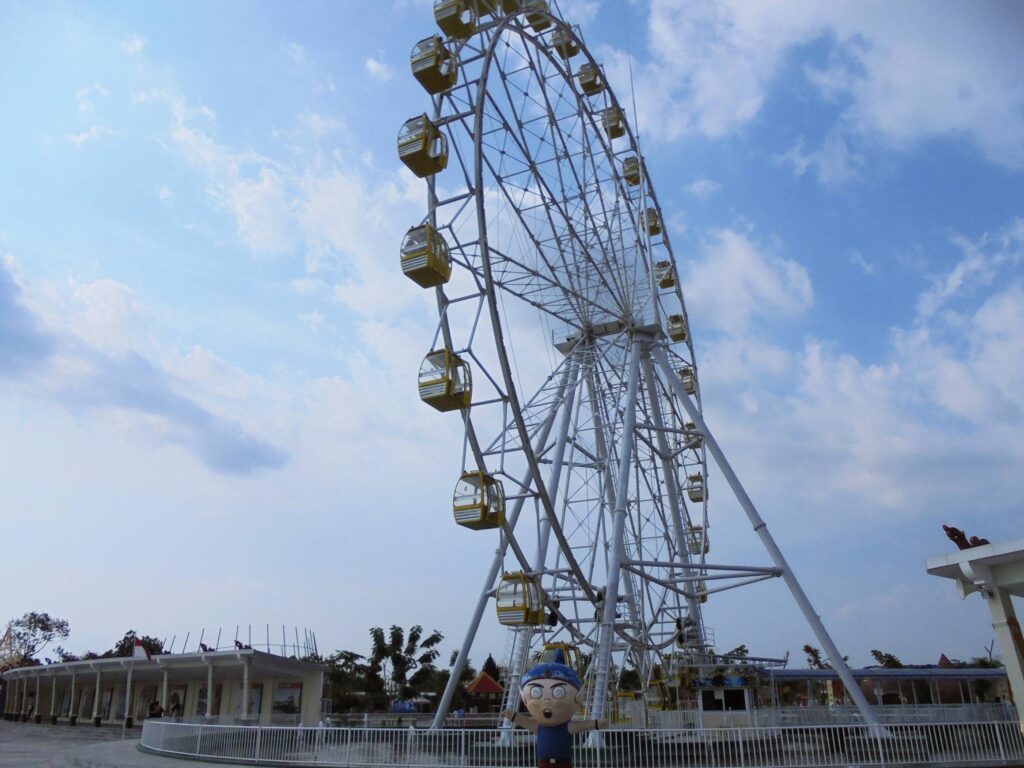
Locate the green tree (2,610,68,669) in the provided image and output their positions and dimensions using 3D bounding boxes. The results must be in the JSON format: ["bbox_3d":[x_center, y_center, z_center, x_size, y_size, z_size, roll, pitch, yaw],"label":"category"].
[{"bbox_3d":[-36.421,20.985,57.641,5.100,7.430,4.840,11,-25,-29],"label":"green tree"}]

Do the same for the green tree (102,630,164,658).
[{"bbox_3d":[-27.024,20.294,53.951,4.350,5.730,4.130,9,-24,-24],"label":"green tree"}]

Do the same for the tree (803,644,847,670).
[{"bbox_3d":[24.411,22.315,59.216,3.390,4.280,3.220,-9,-23,19],"label":"tree"}]

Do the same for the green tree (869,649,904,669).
[{"bbox_3d":[30.220,23.182,61.269,3.000,4.000,2.900,-10,-23,23],"label":"green tree"}]

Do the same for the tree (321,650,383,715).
[{"bbox_3d":[-9.511,17.614,45.294,3.530,3.860,3.360,3,-22,-11],"label":"tree"}]

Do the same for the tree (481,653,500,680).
[{"bbox_3d":[-1.591,22.114,57.266,1.800,4.010,1.800,0,-21,-2],"label":"tree"}]

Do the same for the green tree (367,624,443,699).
[{"bbox_3d":[-6.607,17.475,47.030,4.530,5.300,4.300,2,-22,-7],"label":"green tree"}]

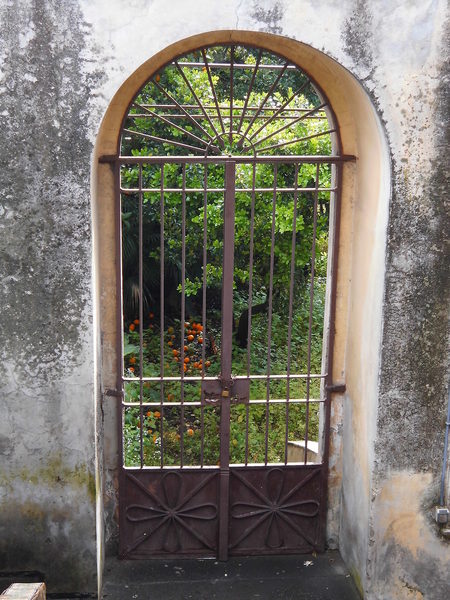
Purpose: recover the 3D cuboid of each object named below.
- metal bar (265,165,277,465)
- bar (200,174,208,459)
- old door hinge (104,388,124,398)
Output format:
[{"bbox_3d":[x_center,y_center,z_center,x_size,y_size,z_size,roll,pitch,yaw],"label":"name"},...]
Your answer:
[{"bbox_3d":[0.280,0.120,7.196,0.016,1.935,0.016,-1,17,-6],"label":"metal bar"},{"bbox_3d":[-0.126,0.125,7.155,0.016,1.935,0.016,-1,17,-6],"label":"bar"},{"bbox_3d":[-0.677,0.574,7.231,0.118,0.045,0.045,-1,17,-6],"label":"old door hinge"}]

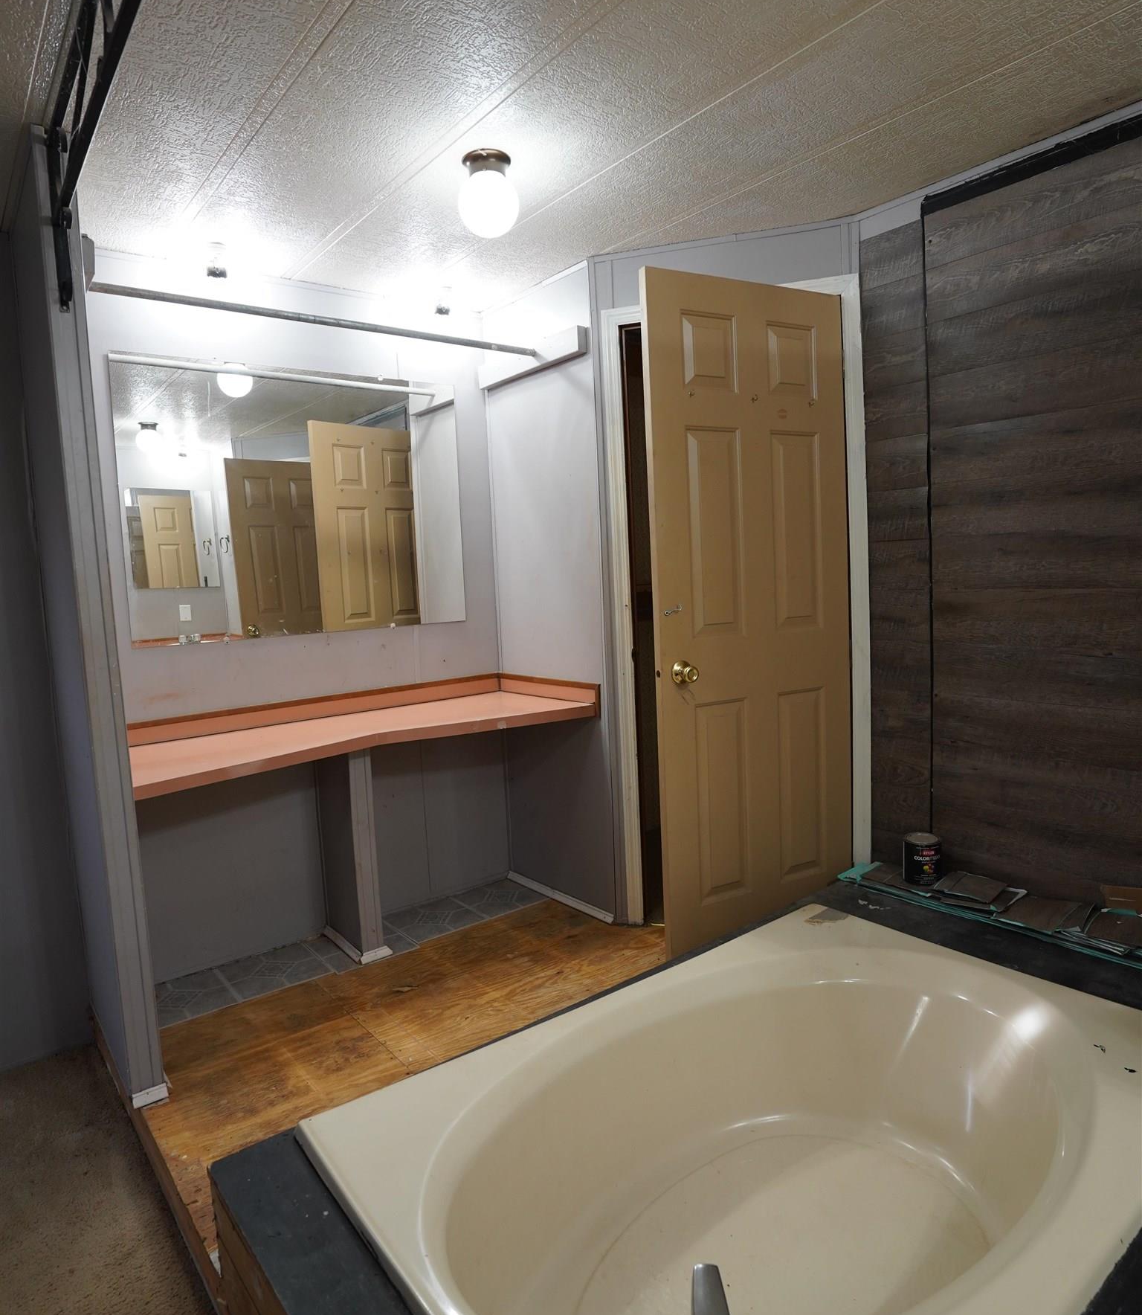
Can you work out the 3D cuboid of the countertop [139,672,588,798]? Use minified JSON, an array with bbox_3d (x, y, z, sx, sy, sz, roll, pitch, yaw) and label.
[{"bbox_3d":[-0.655,0.215,2.567,1.454,0.119,0.619,-7,7,-39],"label":"countertop"}]

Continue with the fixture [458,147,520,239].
[{"bbox_3d":[-0.198,-1.124,1.944,0.150,0.215,0.150,-3,5,0],"label":"fixture"}]

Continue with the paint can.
[{"bbox_3d":[1.036,0.597,2.386,0.107,0.124,0.107,-3,5,1],"label":"paint can"}]

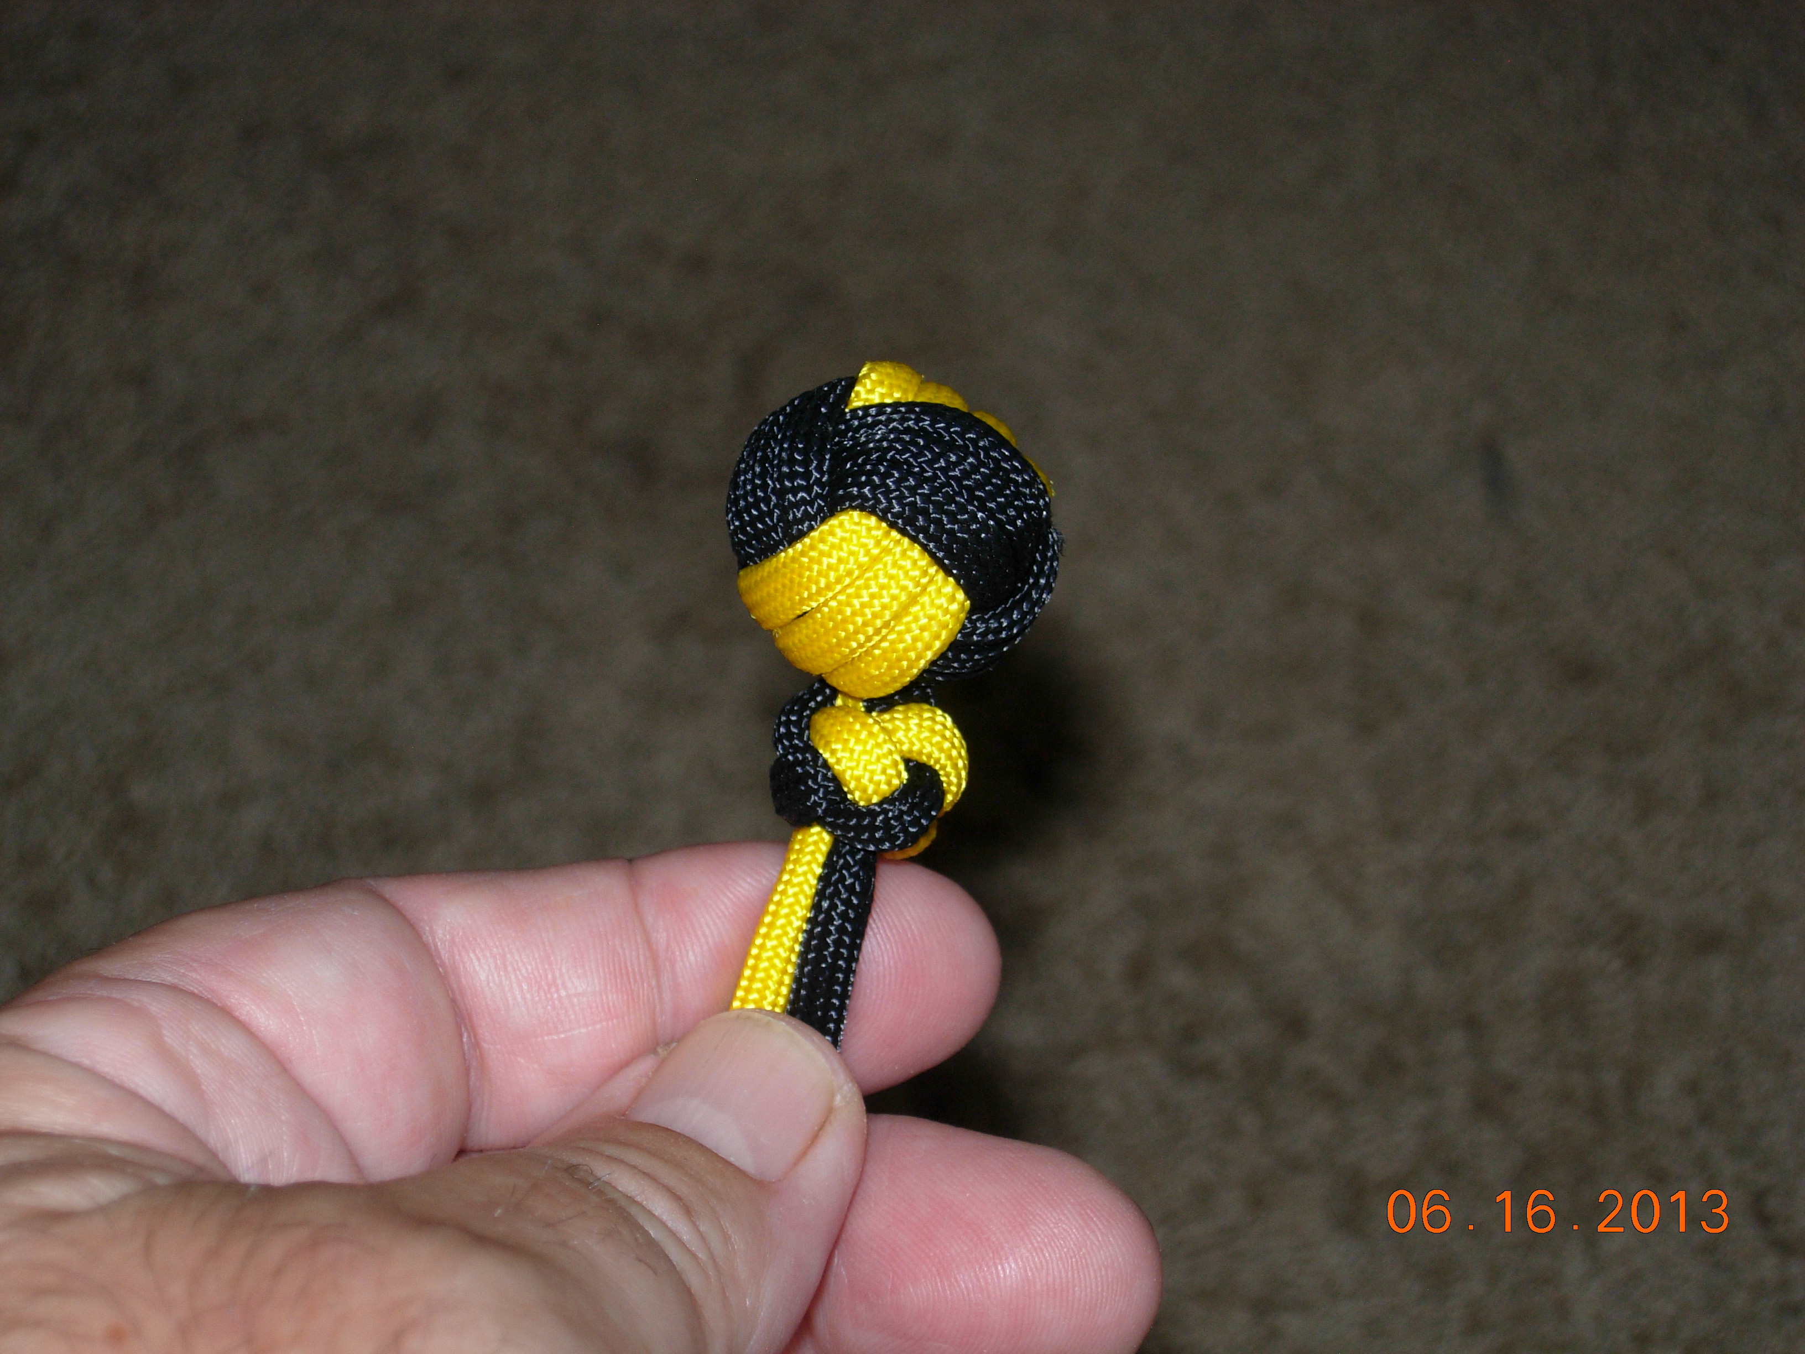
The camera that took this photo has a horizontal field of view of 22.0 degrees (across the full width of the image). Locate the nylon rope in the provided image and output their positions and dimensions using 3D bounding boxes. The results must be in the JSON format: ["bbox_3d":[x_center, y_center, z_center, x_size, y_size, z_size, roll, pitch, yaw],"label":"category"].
[{"bbox_3d":[-0.003,0.003,0.357,0.026,0.025,0.057,8,97,0],"label":"nylon rope"}]

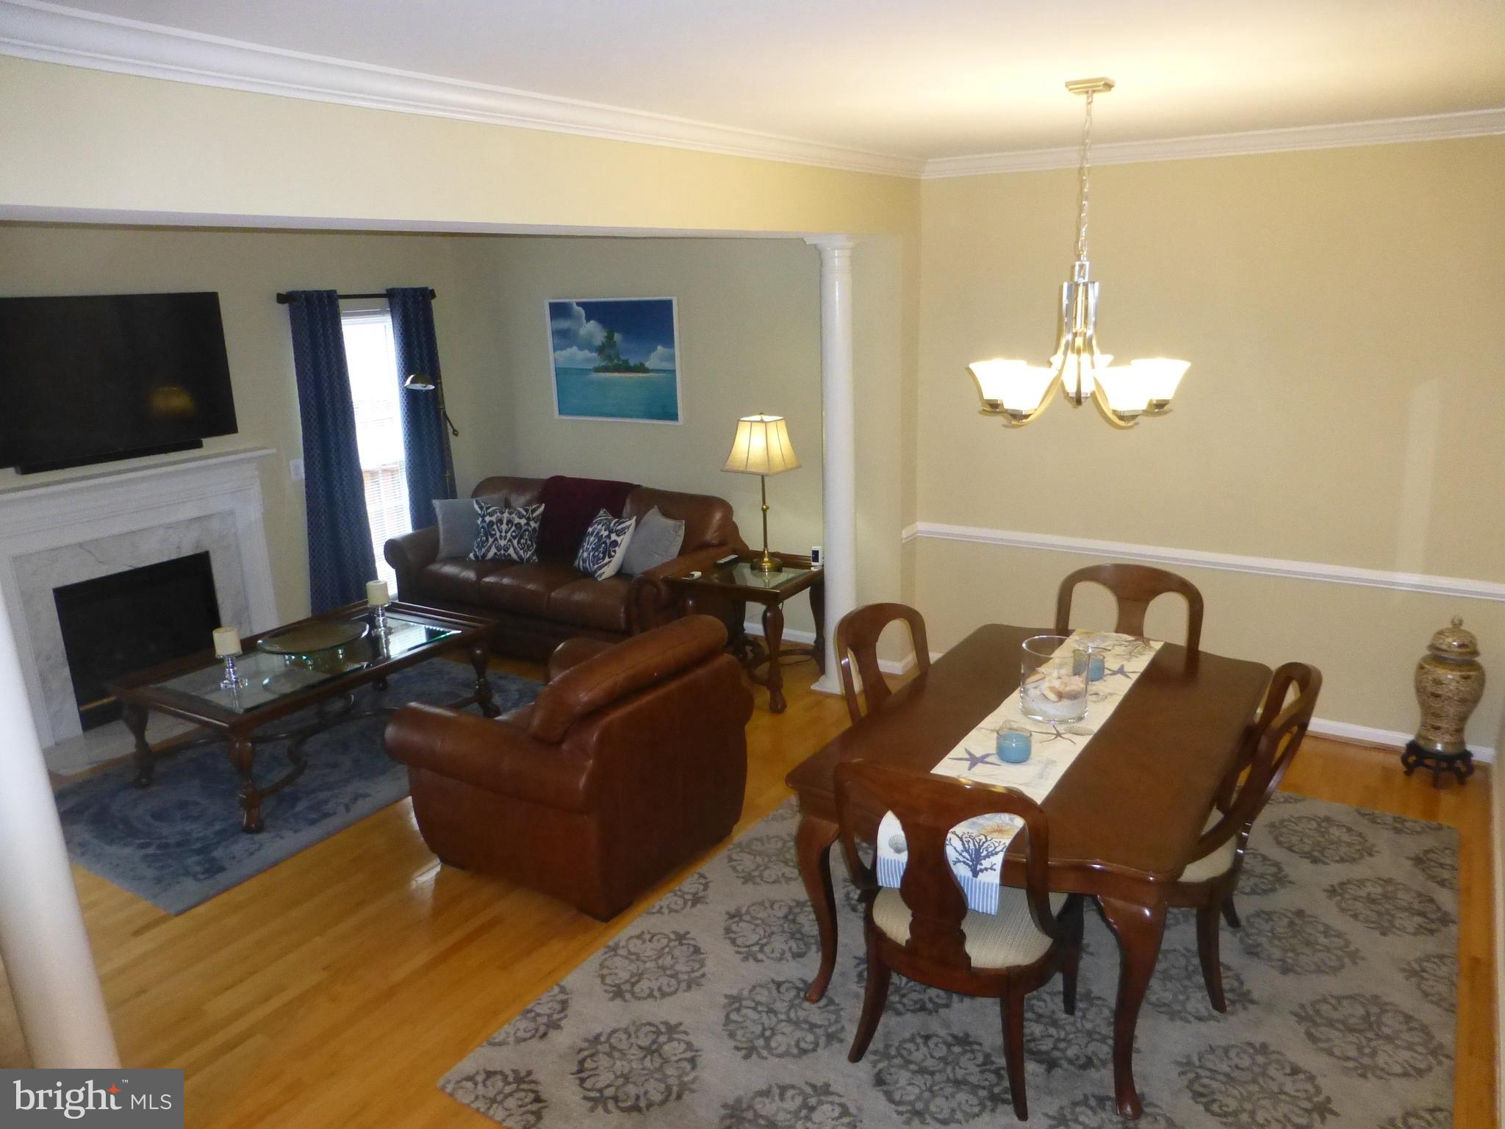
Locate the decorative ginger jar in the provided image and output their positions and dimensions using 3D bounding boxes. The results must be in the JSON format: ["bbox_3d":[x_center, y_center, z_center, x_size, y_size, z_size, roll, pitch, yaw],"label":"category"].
[{"bbox_3d":[2.956,0.497,4.415,0.255,0.585,0.255,8,18,33],"label":"decorative ginger jar"}]

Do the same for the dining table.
[{"bbox_3d":[1.017,0.868,3.525,1.080,0.755,1.670,8,18,33],"label":"dining table"}]

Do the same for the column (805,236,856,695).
[{"bbox_3d":[0.467,-0.475,5.433,0.270,2.360,0.270,8,18,33],"label":"column"}]

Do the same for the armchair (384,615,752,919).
[{"bbox_3d":[-0.701,0.704,4.096,1.020,0.880,1.020,8,18,33],"label":"armchair"}]

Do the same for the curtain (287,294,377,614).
[{"bbox_3d":[-2.652,-0.618,6.593,0.120,2.150,0.490,8,18,33],"label":"curtain"}]

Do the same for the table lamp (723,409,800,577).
[{"bbox_3d":[0.066,-0.390,5.713,0.295,0.850,0.295,8,18,33],"label":"table lamp"}]

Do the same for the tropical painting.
[{"bbox_3d":[-0.901,-1.299,6.674,1.085,0.772,0.035,8,18,33],"label":"tropical painting"}]

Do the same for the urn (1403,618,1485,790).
[{"bbox_3d":[2.994,0.569,4.484,0.270,0.720,0.270,8,18,33],"label":"urn"}]

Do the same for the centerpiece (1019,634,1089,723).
[{"bbox_3d":[0.993,0.374,3.426,0.219,0.222,0.219,8,18,33],"label":"centerpiece"}]

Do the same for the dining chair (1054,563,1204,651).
[{"bbox_3d":[1.410,0.552,4.133,0.560,1.010,0.580,7,18,31],"label":"dining chair"}]

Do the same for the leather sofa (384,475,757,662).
[{"bbox_3d":[-1.186,0.009,6.574,2.340,0.930,0.940,8,18,33],"label":"leather sofa"}]

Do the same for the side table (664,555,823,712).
[{"bbox_3d":[-0.003,0.333,5.768,0.690,0.655,0.660,7,18,28],"label":"side table"}]

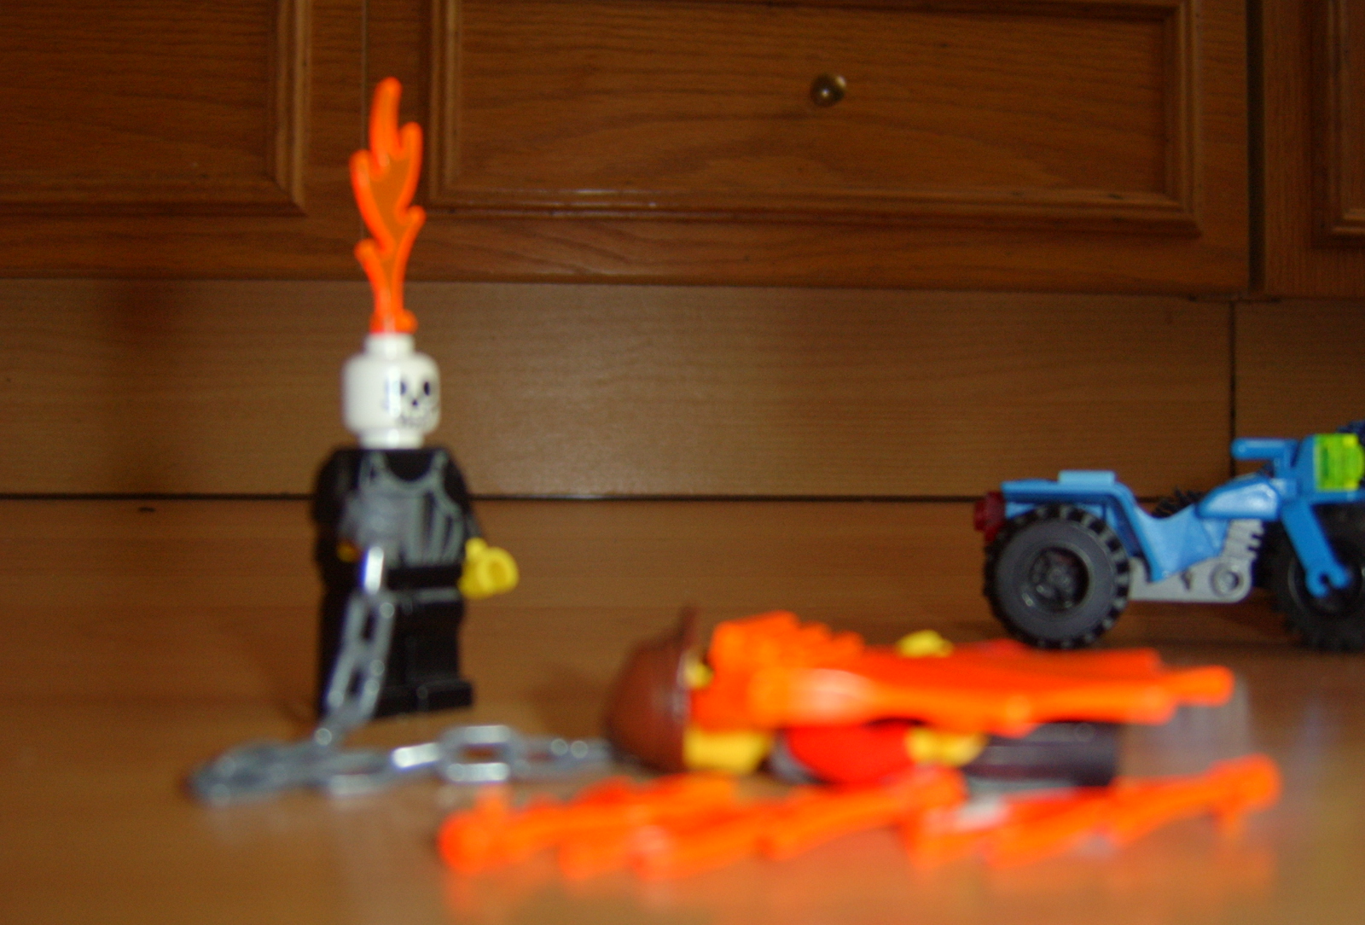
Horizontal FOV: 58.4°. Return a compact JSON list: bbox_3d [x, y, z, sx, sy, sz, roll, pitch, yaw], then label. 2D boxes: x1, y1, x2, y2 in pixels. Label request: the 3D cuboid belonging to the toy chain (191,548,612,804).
[{"bbox_3d":[-0.024,0.018,0.108,0.035,0.019,0.022,0,1,-8],"label":"toy chain"}]

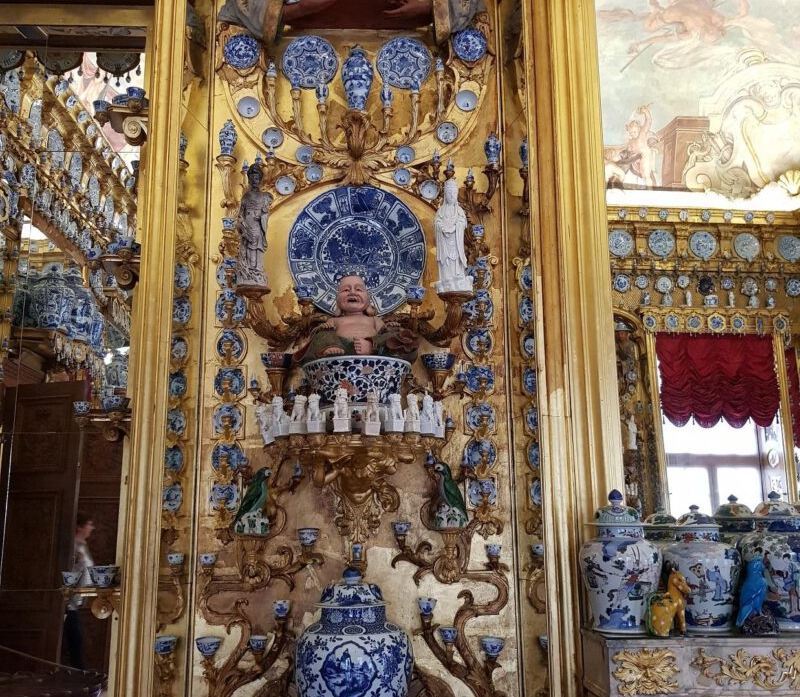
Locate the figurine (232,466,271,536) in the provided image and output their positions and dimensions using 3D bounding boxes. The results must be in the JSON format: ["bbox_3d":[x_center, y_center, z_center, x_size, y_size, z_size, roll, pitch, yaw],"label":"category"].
[{"bbox_3d":[-0.474,0.483,2.539,0.129,0.208,0.088,-3,-12,10],"label":"figurine"}]

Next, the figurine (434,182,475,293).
[{"bbox_3d":[0.167,-0.345,2.504,0.126,0.380,0.105,-1,-11,2],"label":"figurine"}]

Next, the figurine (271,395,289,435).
[{"bbox_3d":[-0.359,0.203,2.427,0.033,0.122,0.043,-8,-14,32],"label":"figurine"}]

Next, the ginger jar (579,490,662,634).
[{"bbox_3d":[0.628,0.601,2.281,0.227,0.392,0.227,0,-12,-2],"label":"ginger jar"}]

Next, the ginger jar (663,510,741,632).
[{"bbox_3d":[0.902,0.658,2.427,0.236,0.355,0.236,0,-11,-2],"label":"ginger jar"}]

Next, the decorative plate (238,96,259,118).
[{"bbox_3d":[-0.556,-0.885,2.948,0.078,0.078,0.025,0,-12,-2],"label":"decorative plate"}]

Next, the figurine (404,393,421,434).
[{"bbox_3d":[0.041,0.214,2.653,0.042,0.128,0.050,10,-15,-43],"label":"figurine"}]

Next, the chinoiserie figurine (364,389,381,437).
[{"bbox_3d":[-0.088,0.195,2.416,0.044,0.136,0.053,3,-12,-17],"label":"chinoiserie figurine"}]

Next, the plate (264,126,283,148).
[{"bbox_3d":[-0.469,-0.777,2.955,0.077,0.077,0.022,0,-9,-2],"label":"plate"}]

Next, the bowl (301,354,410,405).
[{"bbox_3d":[-0.135,0.124,2.507,0.345,0.142,0.345,-1,-12,0],"label":"bowl"}]

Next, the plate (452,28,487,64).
[{"bbox_3d":[0.266,-1.153,3.050,0.128,0.128,0.025,0,-2,-2],"label":"plate"}]

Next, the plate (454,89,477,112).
[{"bbox_3d":[0.234,-0.866,2.805,0.078,0.078,0.022,0,-5,-2],"label":"plate"}]

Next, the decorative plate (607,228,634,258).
[{"bbox_3d":[2.611,-1.236,9.432,0.306,0.306,0.045,0,-1,-2],"label":"decorative plate"}]

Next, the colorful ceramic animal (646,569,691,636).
[{"bbox_3d":[0.746,0.706,2.228,0.112,0.176,0.075,-2,-11,5],"label":"colorful ceramic animal"}]

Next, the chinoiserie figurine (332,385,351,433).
[{"bbox_3d":[-0.185,0.194,2.555,0.052,0.150,0.062,-2,-11,5],"label":"chinoiserie figurine"}]

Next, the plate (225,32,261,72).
[{"bbox_3d":[-0.590,-1.112,3.006,0.131,0.131,0.025,0,-5,-2],"label":"plate"}]

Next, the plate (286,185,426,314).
[{"bbox_3d":[-0.147,-0.339,2.815,0.480,0.480,0.065,0,-11,-2],"label":"plate"}]

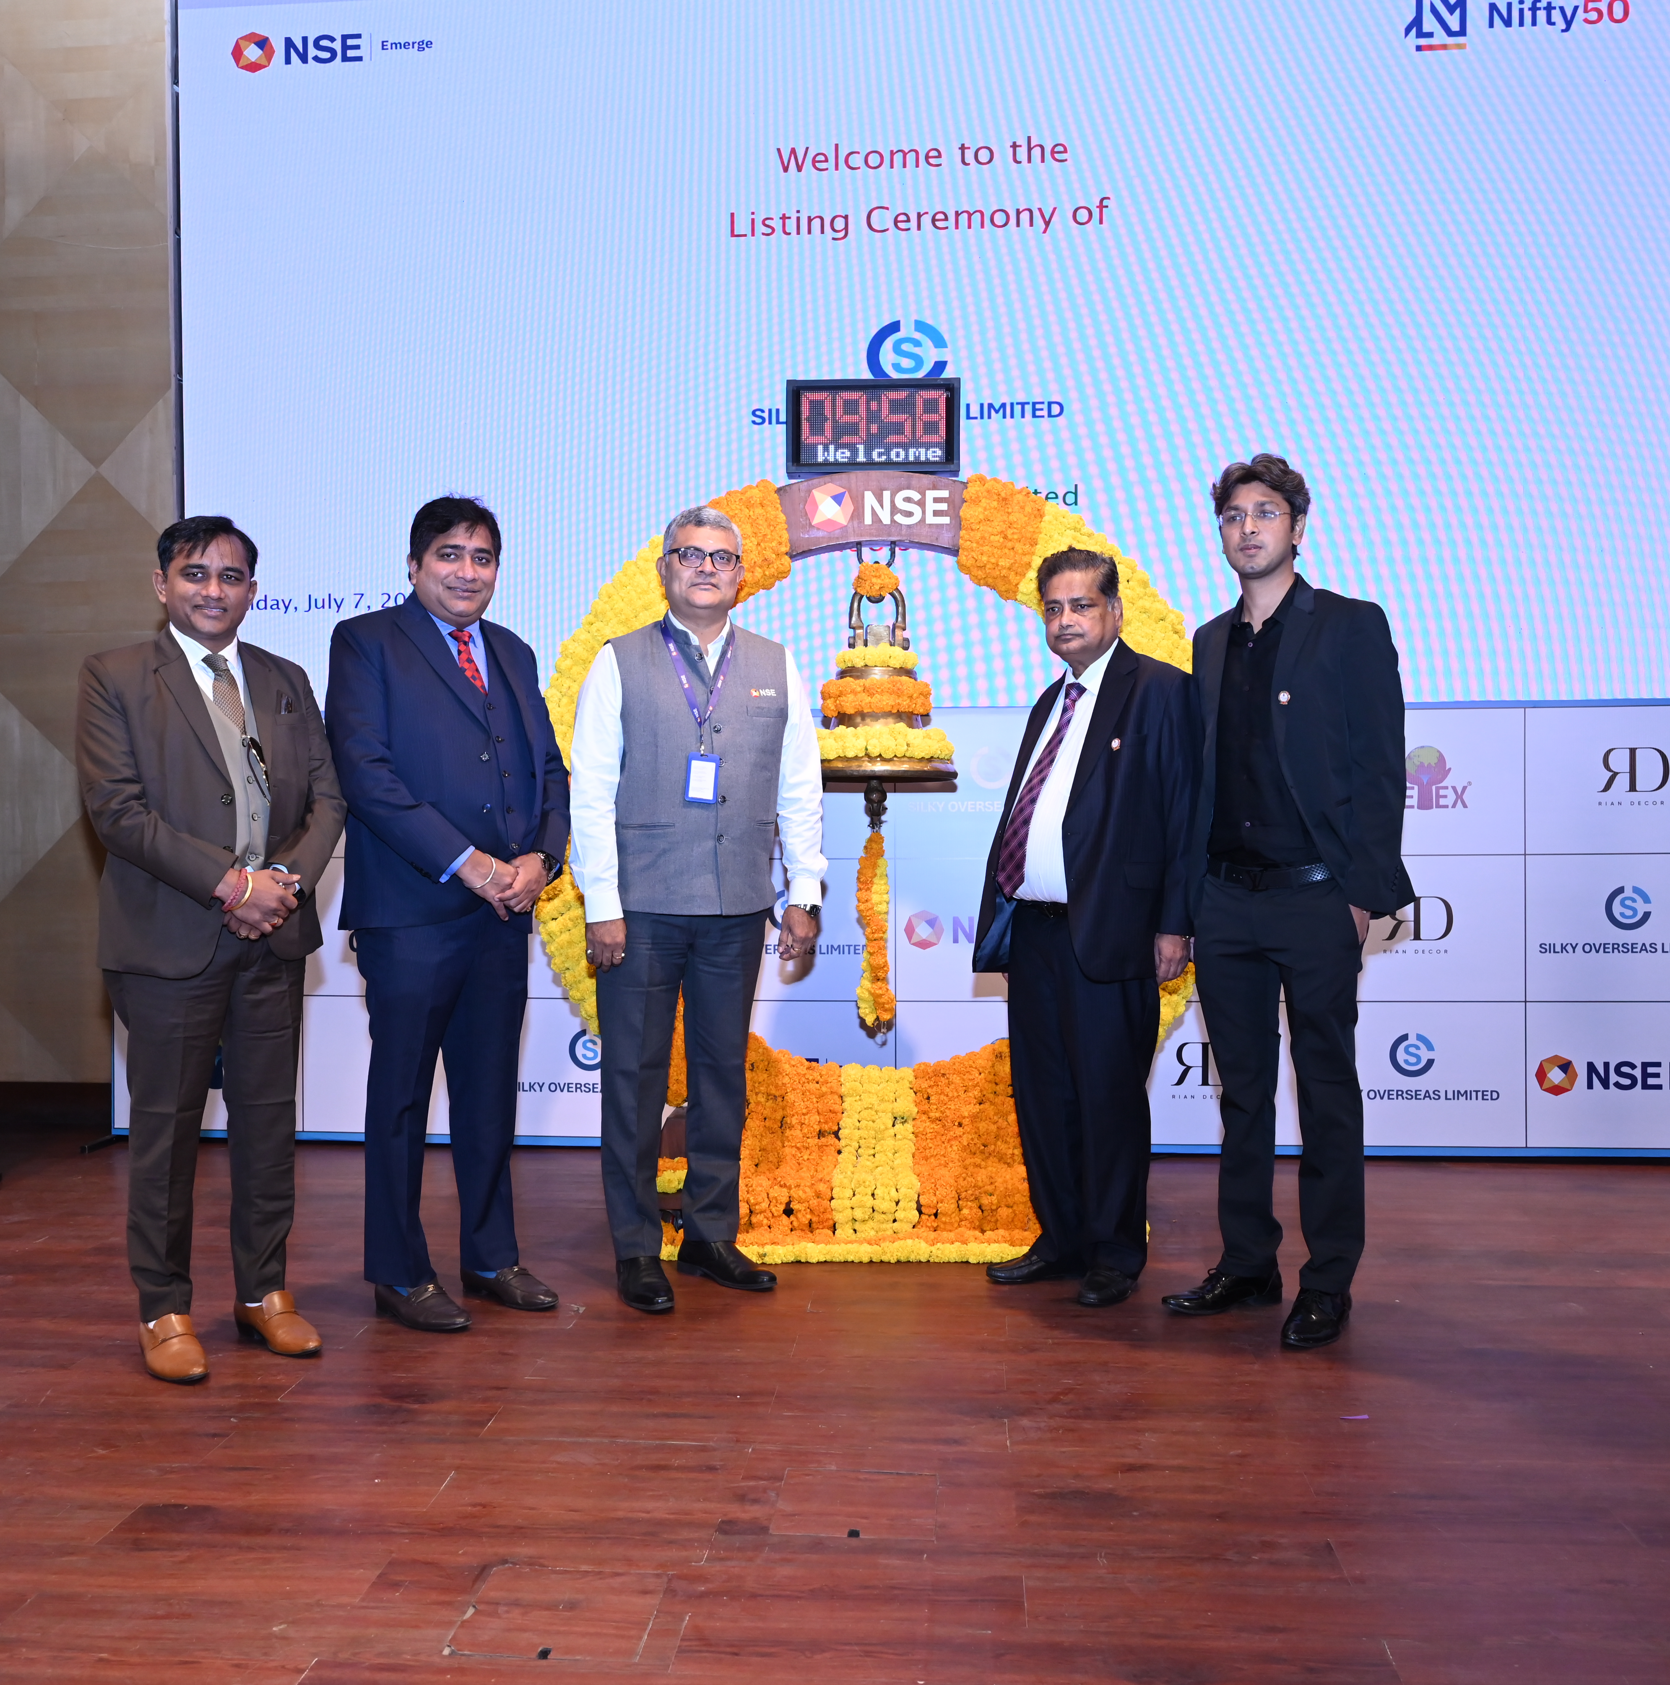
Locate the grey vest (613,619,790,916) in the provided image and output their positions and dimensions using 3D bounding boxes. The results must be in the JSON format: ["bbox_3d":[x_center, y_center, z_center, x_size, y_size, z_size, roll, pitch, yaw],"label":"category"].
[{"bbox_3d":[-0.305,-0.172,3.850,0.410,0.670,0.270,-1,1,-14],"label":"grey vest"}]

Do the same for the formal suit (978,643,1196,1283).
[{"bbox_3d":[0.548,0.245,3.697,0.510,1.380,0.390,1,2,36],"label":"formal suit"}]

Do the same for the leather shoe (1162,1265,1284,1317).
[{"bbox_3d":[0.839,0.953,3.653,0.300,0.110,0.107,-1,1,-21],"label":"leather shoe"}]

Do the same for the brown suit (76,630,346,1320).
[{"bbox_3d":[-1.228,0.268,3.336,0.540,1.382,0.380,-2,2,-36],"label":"brown suit"}]

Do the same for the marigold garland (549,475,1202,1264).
[{"bbox_3d":[0.100,0.030,4.310,1.720,1.940,0.550,0,1,3],"label":"marigold garland"}]

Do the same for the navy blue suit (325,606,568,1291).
[{"bbox_3d":[-0.819,0.221,3.574,0.520,1.456,0.390,-2,2,-40],"label":"navy blue suit"}]

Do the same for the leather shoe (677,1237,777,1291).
[{"bbox_3d":[-0.240,0.956,3.884,0.300,0.105,0.107,1,2,42],"label":"leather shoe"}]

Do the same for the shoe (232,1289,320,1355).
[{"bbox_3d":[-1.131,0.961,3.416,0.280,0.110,0.102,1,2,42],"label":"shoe"}]

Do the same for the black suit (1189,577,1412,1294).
[{"bbox_3d":[0.963,0.193,3.504,0.490,1.490,0.340,1,2,38],"label":"black suit"}]

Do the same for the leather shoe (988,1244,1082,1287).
[{"bbox_3d":[0.468,0.952,3.889,0.290,0.105,0.107,-1,1,-24],"label":"leather shoe"}]

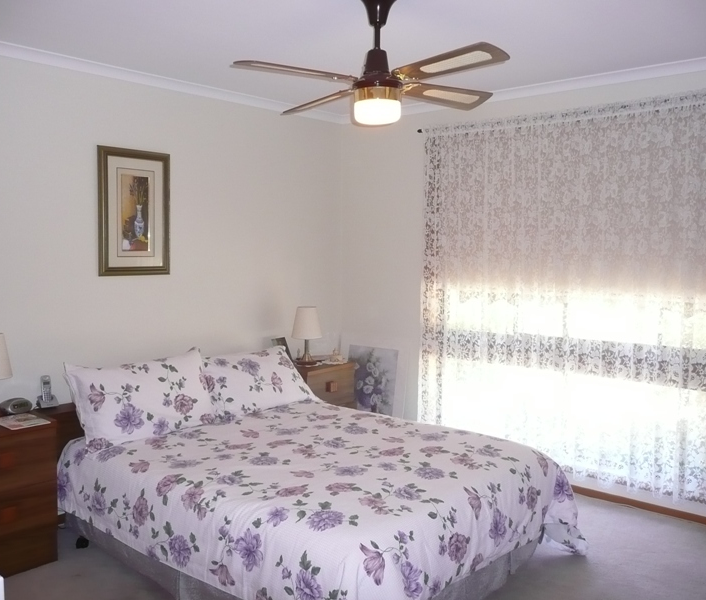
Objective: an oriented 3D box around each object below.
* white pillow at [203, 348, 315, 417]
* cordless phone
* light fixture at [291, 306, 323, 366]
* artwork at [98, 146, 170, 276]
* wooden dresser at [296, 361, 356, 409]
[{"bbox_3d":[-0.578,0.470,3.798,0.720,0.440,0.170,-5,-33,-48],"label":"white pillow"},{"bbox_3d":[-1.554,0.471,3.301,0.080,0.158,0.097,5,7,42],"label":"cordless phone"},{"bbox_3d":[-0.314,0.239,4.412,0.210,0.386,0.210,1,5,0],"label":"light fixture"},{"bbox_3d":[-1.241,-0.493,3.694,0.030,0.708,0.449,5,7,42],"label":"artwork"},{"bbox_3d":[-0.305,0.754,4.455,0.470,0.650,0.475,5,7,42],"label":"wooden dresser"}]

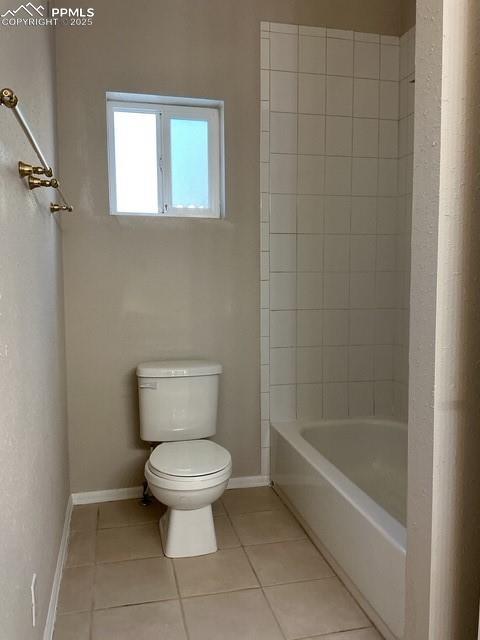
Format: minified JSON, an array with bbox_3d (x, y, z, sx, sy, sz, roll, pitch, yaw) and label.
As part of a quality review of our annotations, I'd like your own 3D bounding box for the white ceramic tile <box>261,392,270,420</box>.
[{"bbox_3d":[0.137,0.470,2.905,0.046,0.150,0.010,-2,6,-14],"label":"white ceramic tile"}]

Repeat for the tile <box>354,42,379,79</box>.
[{"bbox_3d":[0.673,-1.382,2.860,0.151,0.190,0.009,-1,5,-13],"label":"tile"}]

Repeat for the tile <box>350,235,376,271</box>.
[{"bbox_3d":[0.679,-0.369,2.952,0.151,0.202,0.009,-1,5,-13],"label":"tile"}]

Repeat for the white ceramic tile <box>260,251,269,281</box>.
[{"bbox_3d":[0.133,-0.286,2.830,0.046,0.150,0.010,-2,6,-14],"label":"white ceramic tile"}]

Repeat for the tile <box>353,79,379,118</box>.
[{"bbox_3d":[0.668,-1.177,2.853,0.150,0.201,0.010,-2,6,-13],"label":"tile"}]

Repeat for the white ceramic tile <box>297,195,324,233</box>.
[{"bbox_3d":[0.374,-0.562,2.841,0.150,0.201,0.010,-2,6,-13],"label":"white ceramic tile"}]

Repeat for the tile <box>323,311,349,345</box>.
[{"bbox_3d":[0.531,0.041,2.986,0.152,0.203,0.010,-1,5,-12],"label":"tile"}]

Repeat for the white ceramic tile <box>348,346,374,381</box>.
[{"bbox_3d":[0.687,0.240,3.037,0.152,0.203,0.010,-1,5,-12],"label":"white ceramic tile"}]

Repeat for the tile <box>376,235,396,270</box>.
[{"bbox_3d":[0.813,-0.373,2.991,0.117,0.203,0.010,-2,6,-13],"label":"tile"}]

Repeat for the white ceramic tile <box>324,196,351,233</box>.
[{"bbox_3d":[0.528,-0.570,2.899,0.151,0.202,0.009,-1,5,-13],"label":"white ceramic tile"}]

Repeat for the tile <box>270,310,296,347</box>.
[{"bbox_3d":[0.234,0.052,2.898,0.151,0.203,0.010,-2,6,-13],"label":"tile"}]

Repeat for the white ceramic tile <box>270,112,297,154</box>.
[{"bbox_3d":[0.228,-0.967,2.788,0.152,0.203,0.010,-2,6,-14],"label":"white ceramic tile"}]

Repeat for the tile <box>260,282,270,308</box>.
[{"bbox_3d":[0.134,-0.135,2.845,0.046,0.150,0.010,-2,6,-14],"label":"tile"}]

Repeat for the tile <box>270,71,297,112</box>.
[{"bbox_3d":[0.227,-1.171,2.768,0.152,0.203,0.010,-2,6,-14],"label":"tile"}]

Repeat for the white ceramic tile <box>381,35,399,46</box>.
[{"bbox_3d":[0.806,-1.498,2.875,0.117,0.046,0.010,-2,6,-13],"label":"white ceramic tile"}]

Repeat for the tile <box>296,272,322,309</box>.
[{"bbox_3d":[0.380,-0.158,2.902,0.151,0.202,0.009,-1,5,-13],"label":"tile"}]

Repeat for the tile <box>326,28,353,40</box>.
[{"bbox_3d":[0.522,-1.493,2.803,0.152,0.049,0.010,-2,6,-13],"label":"tile"}]

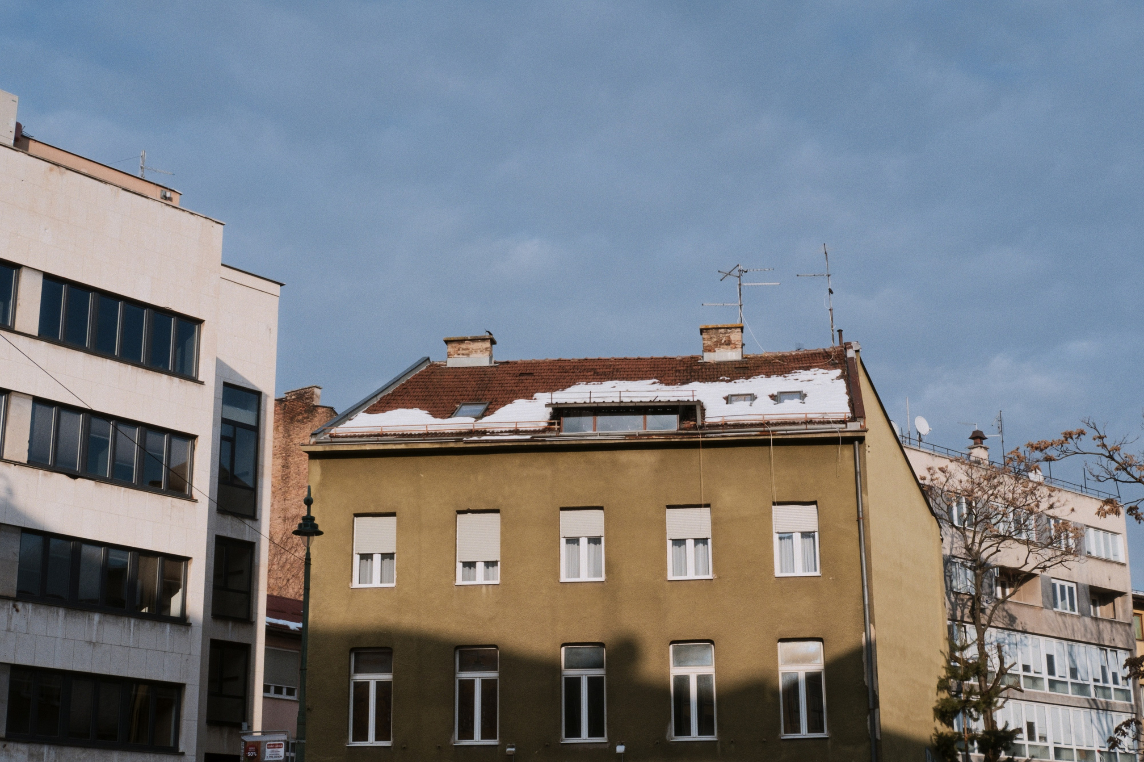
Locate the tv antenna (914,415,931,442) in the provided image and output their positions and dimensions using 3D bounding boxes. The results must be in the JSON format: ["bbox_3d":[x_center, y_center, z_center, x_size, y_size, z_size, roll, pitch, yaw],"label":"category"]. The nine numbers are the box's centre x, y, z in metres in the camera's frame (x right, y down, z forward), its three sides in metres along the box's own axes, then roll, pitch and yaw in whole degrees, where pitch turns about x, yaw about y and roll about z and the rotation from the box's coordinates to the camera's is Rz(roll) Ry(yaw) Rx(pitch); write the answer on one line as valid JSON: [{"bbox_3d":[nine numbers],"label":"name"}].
[{"bbox_3d":[14.574,1.970,70.000,0.800,1.060,0.500,10,-19,-33],"label":"tv antenna"}]

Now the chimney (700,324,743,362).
[{"bbox_3d":[4.246,-0.973,47.500,1.208,1.040,0.626,-2,-16,5],"label":"chimney"}]

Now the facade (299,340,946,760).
[{"bbox_3d":[1.884,6.580,46.330,16.254,15.444,12.258,-2,-16,5],"label":"facade"}]

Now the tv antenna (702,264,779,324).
[{"bbox_3d":[4.795,-2.511,47.875,2.237,1.812,1.080,-2,-16,5],"label":"tv antenna"}]

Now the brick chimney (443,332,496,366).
[{"bbox_3d":[-2.938,-0.765,48.540,1.439,0.877,0.626,-2,-16,5],"label":"brick chimney"}]

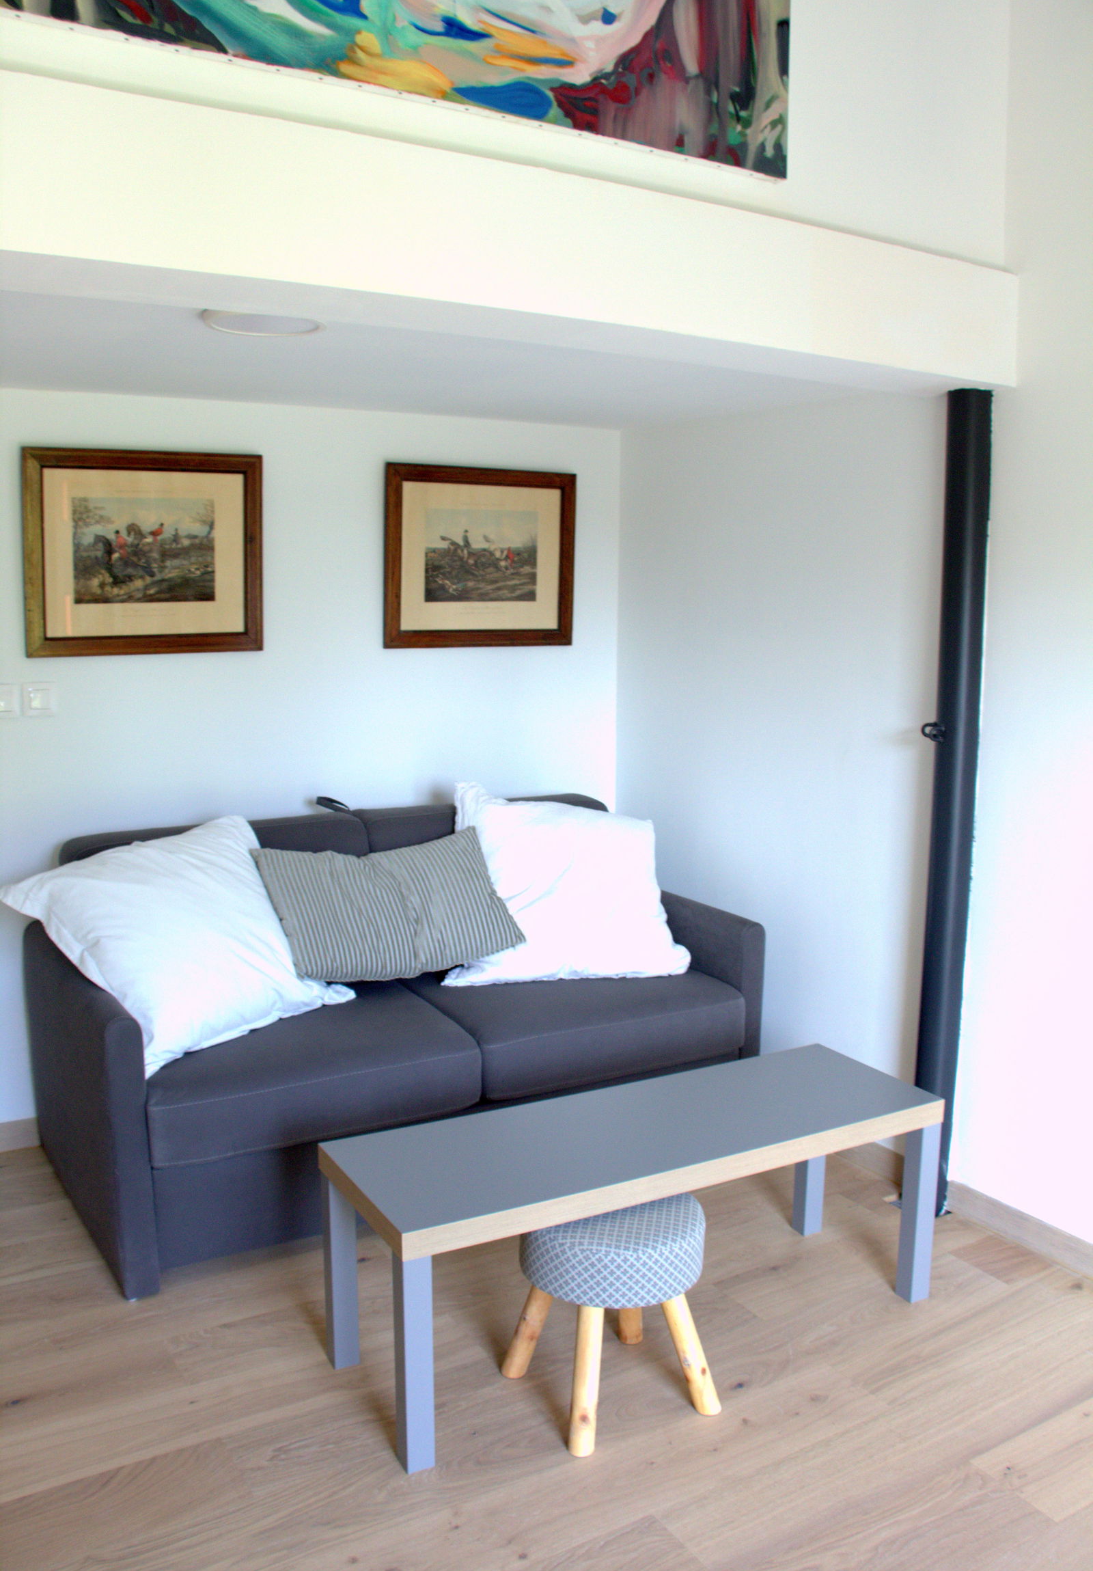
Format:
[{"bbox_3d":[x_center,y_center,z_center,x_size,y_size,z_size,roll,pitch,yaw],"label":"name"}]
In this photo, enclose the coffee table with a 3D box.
[{"bbox_3d":[0.197,0.888,2.651,1.219,0.450,0.407,-4,9,-29],"label":"coffee table"}]

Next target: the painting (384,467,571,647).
[{"bbox_3d":[-0.188,-0.682,3.966,0.642,0.528,0.030,-4,9,-30],"label":"painting"}]

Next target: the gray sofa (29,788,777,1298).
[{"bbox_3d":[-0.388,0.549,3.529,1.740,0.876,0.907,-4,9,-31],"label":"gray sofa"}]

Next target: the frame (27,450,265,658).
[{"bbox_3d":[-1.044,-0.607,3.461,0.627,0.527,0.030,-4,9,-30],"label":"frame"}]

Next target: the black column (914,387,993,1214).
[{"bbox_3d":[0.958,0.055,3.090,0.102,1.950,0.102,-4,9,-30],"label":"black column"}]

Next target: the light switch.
[{"bbox_3d":[-1.295,-0.220,3.376,0.081,0.081,0.012,-4,9,-30],"label":"light switch"}]

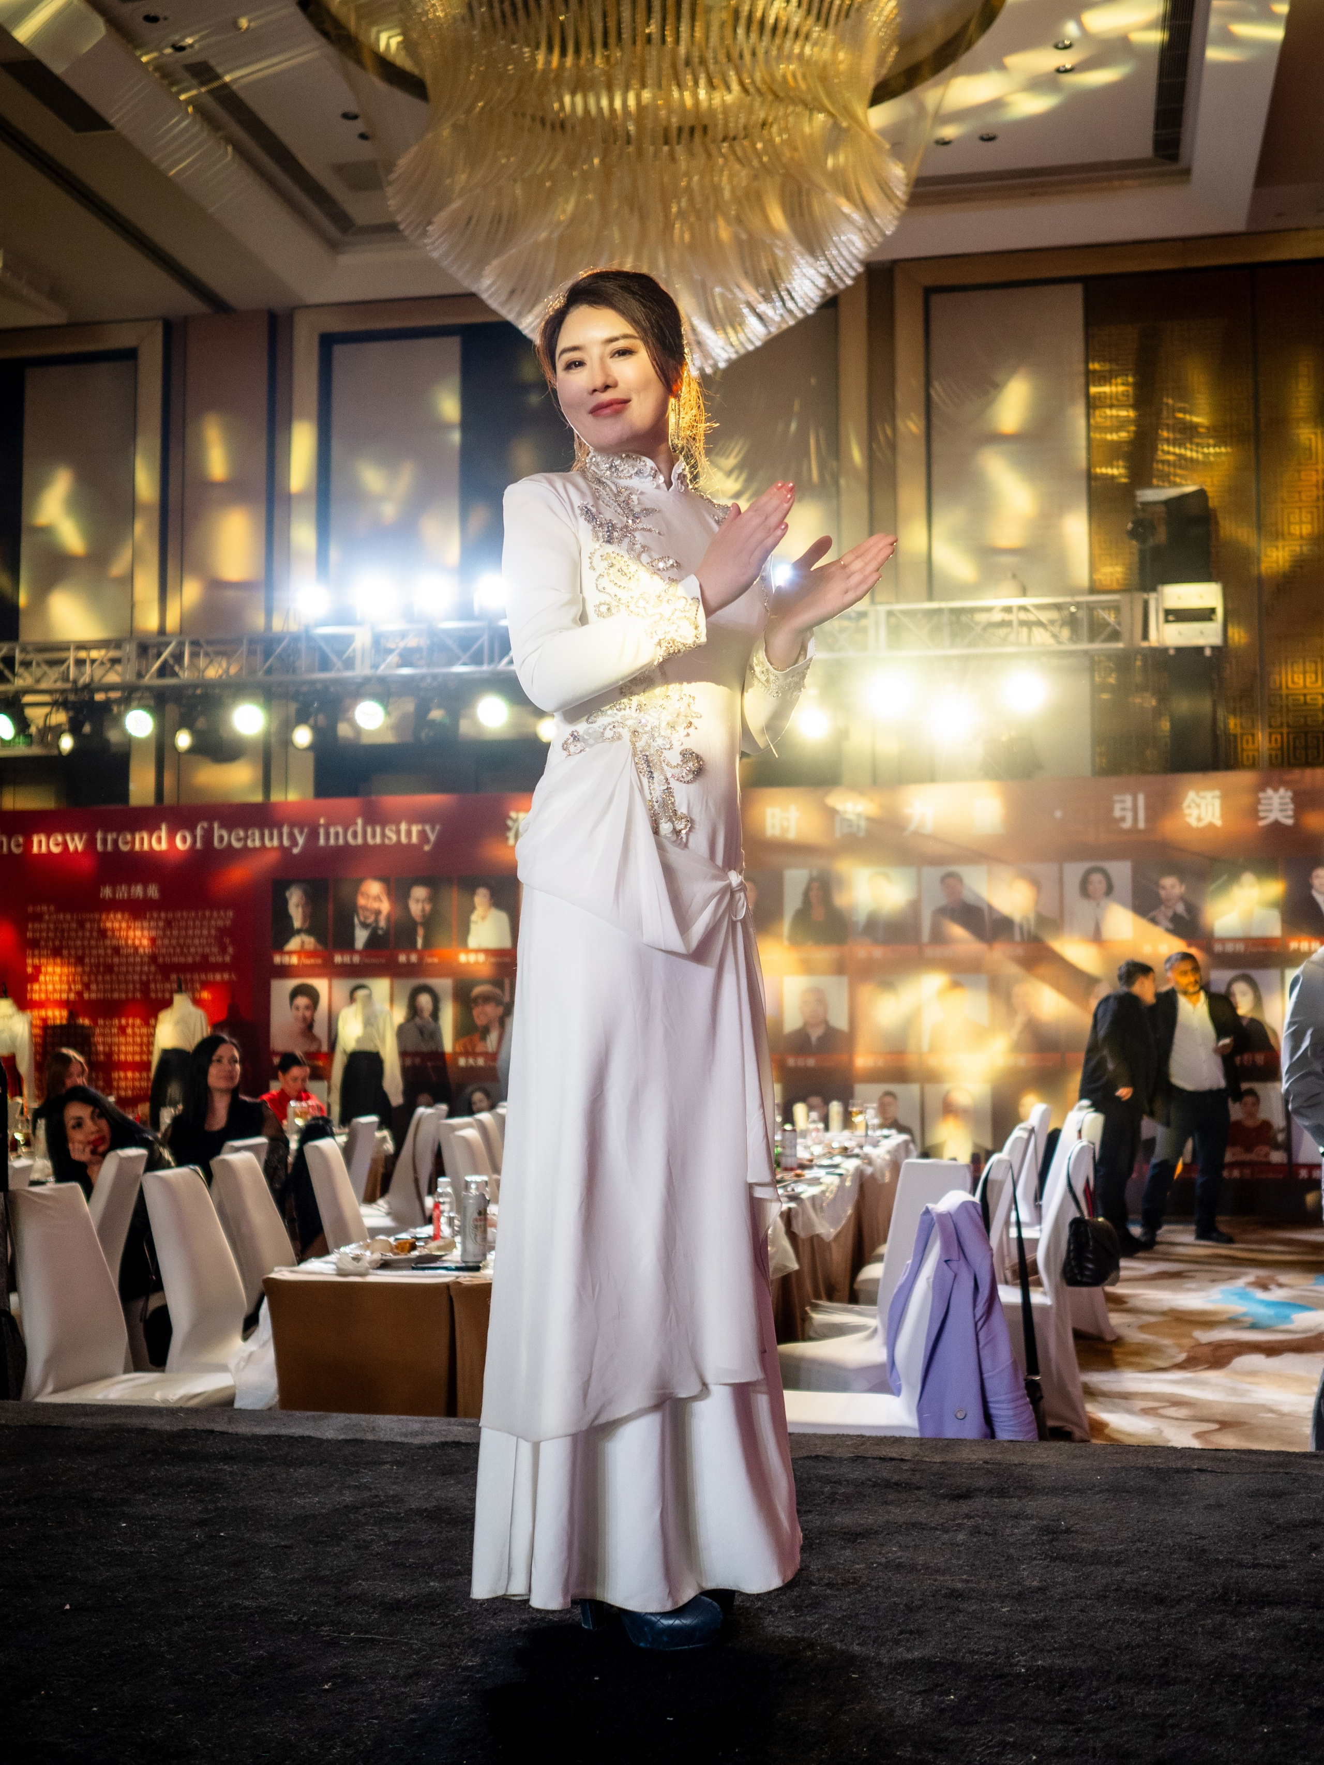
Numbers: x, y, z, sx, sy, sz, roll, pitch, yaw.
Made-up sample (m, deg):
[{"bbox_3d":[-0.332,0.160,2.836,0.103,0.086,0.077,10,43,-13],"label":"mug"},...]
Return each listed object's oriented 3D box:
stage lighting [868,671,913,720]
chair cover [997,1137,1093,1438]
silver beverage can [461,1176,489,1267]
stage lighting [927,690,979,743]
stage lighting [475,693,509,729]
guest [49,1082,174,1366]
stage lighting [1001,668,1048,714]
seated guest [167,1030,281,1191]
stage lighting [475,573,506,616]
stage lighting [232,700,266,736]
[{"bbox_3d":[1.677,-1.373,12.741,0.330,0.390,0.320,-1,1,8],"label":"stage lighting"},{"bbox_3d":[1.171,1.365,6.001,0.590,0.965,0.440,-1,-4,12],"label":"chair cover"},{"bbox_3d":[-0.485,0.880,4.487,0.067,0.212,0.067,0,-4,0],"label":"silver beverage can"},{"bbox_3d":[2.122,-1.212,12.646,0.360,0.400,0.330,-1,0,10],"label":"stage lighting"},{"bbox_3d":[-1.311,-1.322,13.350,0.270,0.280,0.290,0,-4,0],"label":"stage lighting"},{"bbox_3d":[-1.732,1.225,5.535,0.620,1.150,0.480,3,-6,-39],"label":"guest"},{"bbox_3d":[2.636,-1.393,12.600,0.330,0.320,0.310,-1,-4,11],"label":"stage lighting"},{"bbox_3d":[-1.611,1.225,6.438,0.500,1.309,0.750,2,-5,-24],"label":"seated guest"},{"bbox_3d":[-1.312,-2.216,13.359,0.280,0.340,0.280,0,3,-6],"label":"stage lighting"},{"bbox_3d":[-3.288,-1.306,13.800,0.270,0.290,0.290,0,-4,-5],"label":"stage lighting"}]

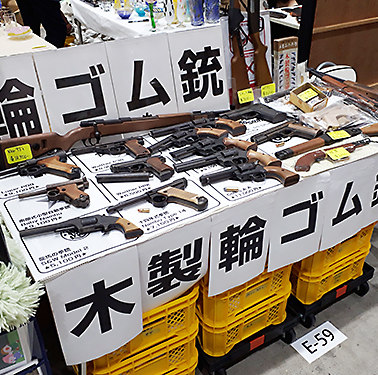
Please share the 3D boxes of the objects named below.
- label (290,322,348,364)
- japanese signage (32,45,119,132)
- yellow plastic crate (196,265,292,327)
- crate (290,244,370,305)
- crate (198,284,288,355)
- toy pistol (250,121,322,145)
[{"bbox_3d":[0.495,0.585,1.480,0.205,0.003,0.099,-18,34,-27],"label":"label"},{"bbox_3d":[-0.363,-0.298,1.324,0.246,0.341,0.008,-19,23,-28],"label":"japanese signage"},{"bbox_3d":[0.140,0.260,1.239,0.356,0.140,0.255,-19,33,-28],"label":"yellow plastic crate"},{"bbox_3d":[0.483,0.269,1.492,0.364,0.140,0.255,-19,33,-28],"label":"crate"},{"bbox_3d":[0.143,0.376,1.303,0.356,0.140,0.255,-19,33,-28],"label":"crate"},{"bbox_3d":[0.353,-0.180,1.373,0.240,0.032,0.152,-26,38,-34],"label":"toy pistol"}]

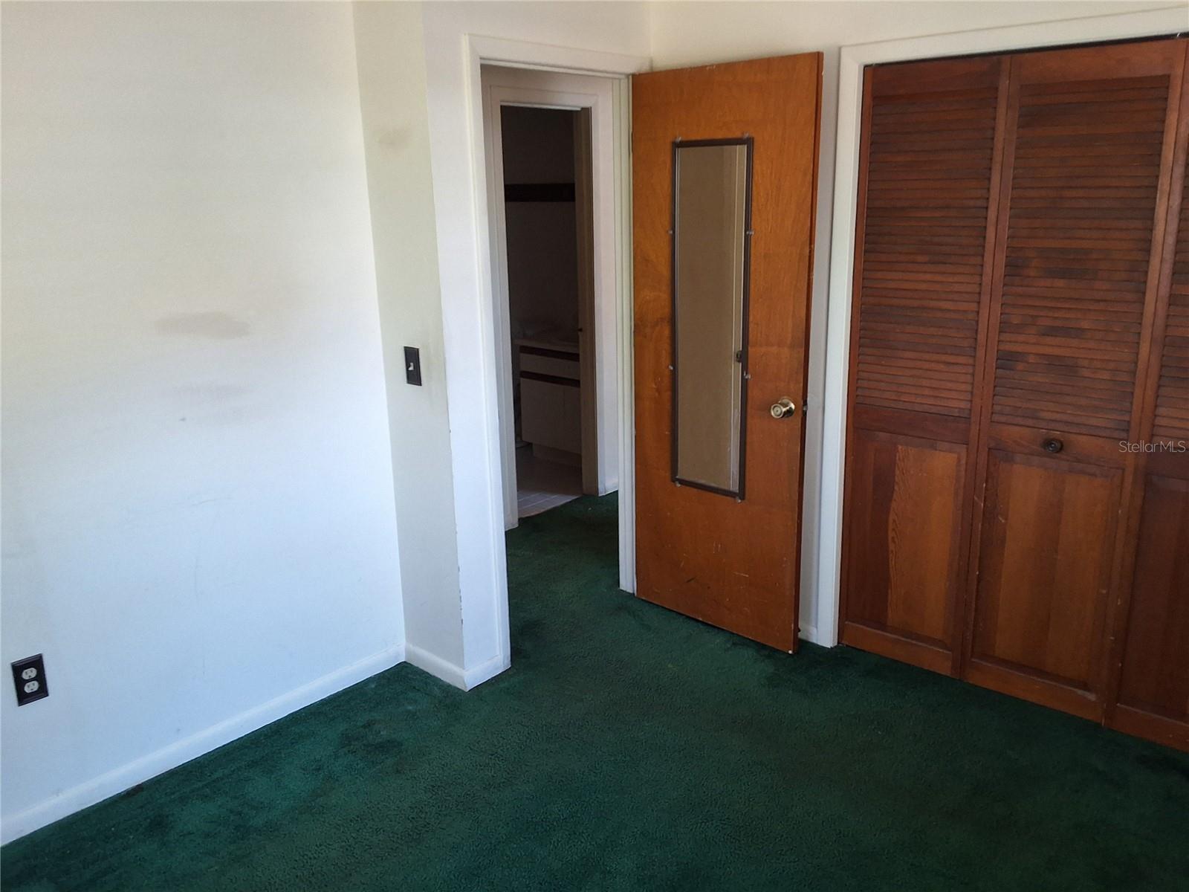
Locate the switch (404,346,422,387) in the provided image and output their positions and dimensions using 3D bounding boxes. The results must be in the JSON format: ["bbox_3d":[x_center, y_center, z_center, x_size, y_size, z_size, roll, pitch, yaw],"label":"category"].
[{"bbox_3d":[-0.587,-0.252,3.078,0.075,0.120,0.020,12,20,40],"label":"switch"}]

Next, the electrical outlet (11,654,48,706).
[{"bbox_3d":[-1.475,0.615,2.519,0.012,0.120,0.073,12,20,40],"label":"electrical outlet"}]

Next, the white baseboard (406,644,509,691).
[{"bbox_3d":[-0.488,0.748,3.439,0.335,0.080,0.210,12,20,40],"label":"white baseboard"}]

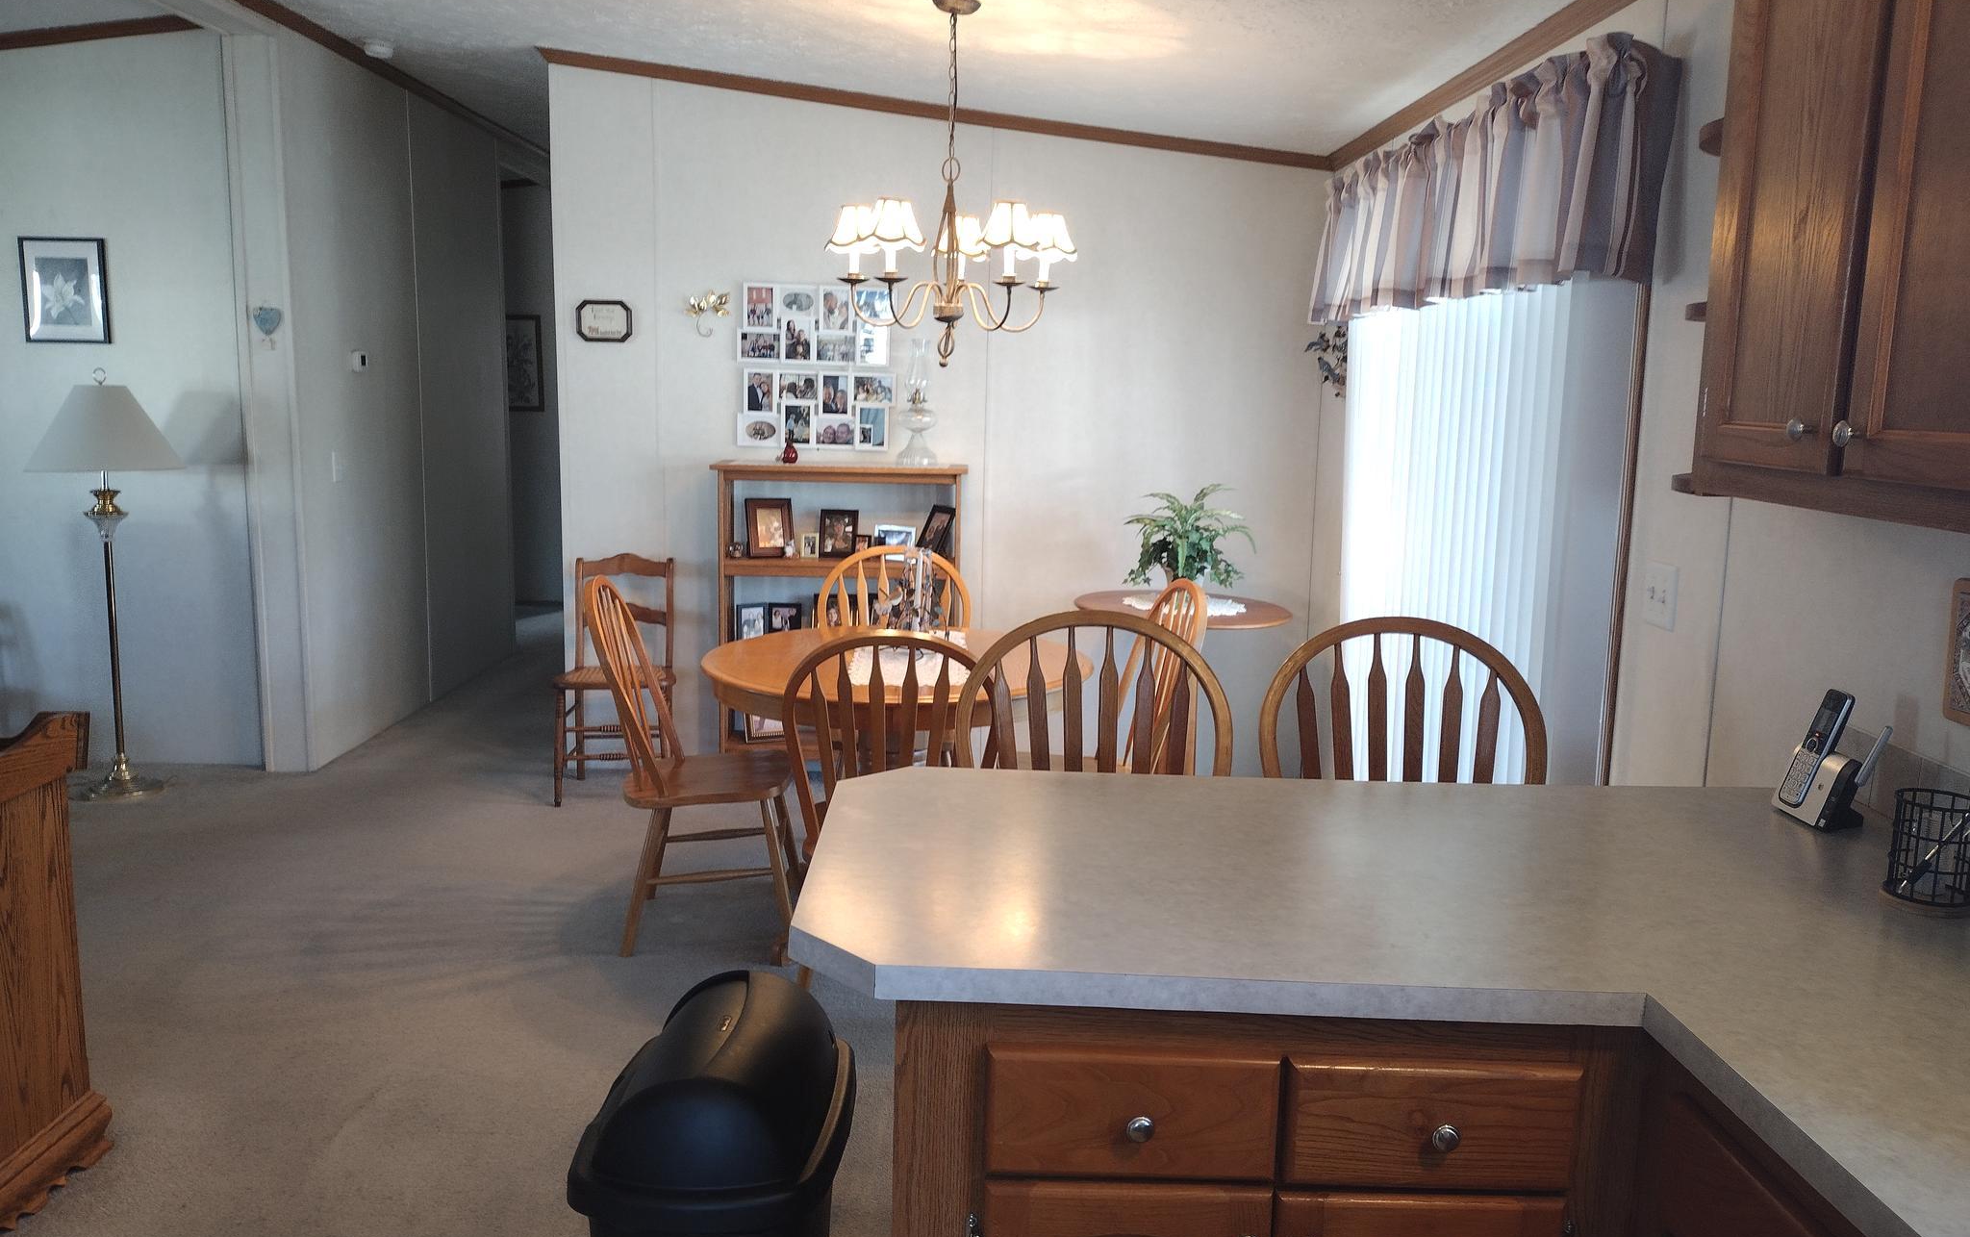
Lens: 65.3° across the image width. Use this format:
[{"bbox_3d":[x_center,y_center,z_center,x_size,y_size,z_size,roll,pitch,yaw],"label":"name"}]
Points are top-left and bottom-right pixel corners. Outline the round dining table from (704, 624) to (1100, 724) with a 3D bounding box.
[{"bbox_3d":[-0.253,0.497,4.387,1.120,0.760,1.130,1,8,0],"label":"round dining table"}]

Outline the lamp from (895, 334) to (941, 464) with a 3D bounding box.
[{"bbox_3d":[-0.254,-0.819,5.799,0.170,0.485,0.170,1,8,-1],"label":"lamp"}]

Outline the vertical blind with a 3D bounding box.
[{"bbox_3d":[1.255,-0.113,4.255,0.090,2.020,2.150,1,8,-1],"label":"vertical blind"}]

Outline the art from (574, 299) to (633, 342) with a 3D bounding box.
[{"bbox_3d":[-1.376,-1.076,5.554,0.205,0.148,0.020,1,9,-1],"label":"art"}]

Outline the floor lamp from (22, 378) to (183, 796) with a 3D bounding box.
[{"bbox_3d":[-3.160,-0.124,5.562,0.550,1.540,0.550,1,8,-1],"label":"floor lamp"}]

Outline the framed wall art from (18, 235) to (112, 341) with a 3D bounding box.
[{"bbox_3d":[-3.458,-1.231,5.781,0.322,0.390,0.025,1,8,-1],"label":"framed wall art"}]

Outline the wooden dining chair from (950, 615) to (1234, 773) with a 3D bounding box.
[{"bbox_3d":[0.178,0.558,2.466,0.470,1.090,0.530,1,9,-1],"label":"wooden dining chair"}]

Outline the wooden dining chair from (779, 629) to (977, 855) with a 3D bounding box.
[{"bbox_3d":[-0.210,0.457,3.517,0.470,0.960,0.570,1,9,-1],"label":"wooden dining chair"}]

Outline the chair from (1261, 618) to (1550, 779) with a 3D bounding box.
[{"bbox_3d":[0.745,0.595,2.591,0.510,1.130,0.540,1,8,-1],"label":"chair"}]

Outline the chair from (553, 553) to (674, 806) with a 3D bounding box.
[{"bbox_3d":[-1.280,0.207,5.424,0.410,0.840,0.480,0,9,-5],"label":"chair"}]

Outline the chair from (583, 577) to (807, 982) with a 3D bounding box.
[{"bbox_3d":[-0.753,0.363,4.070,0.580,0.960,0.480,0,9,-4],"label":"chair"}]

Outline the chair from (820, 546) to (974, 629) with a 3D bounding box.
[{"bbox_3d":[-0.274,0.301,4.524,0.470,0.960,0.570,1,9,-3],"label":"chair"}]

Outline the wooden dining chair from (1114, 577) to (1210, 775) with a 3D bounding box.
[{"bbox_3d":[0.300,0.391,4.351,0.570,1.000,0.480,-1,9,-16],"label":"wooden dining chair"}]

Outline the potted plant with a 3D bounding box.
[{"bbox_3d":[0.693,-0.247,5.184,0.440,0.406,0.420,1,9,-1],"label":"potted plant"}]

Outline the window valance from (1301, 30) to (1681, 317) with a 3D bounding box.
[{"bbox_3d":[1.208,-1.075,4.125,0.140,0.490,2.520,1,9,-1],"label":"window valance"}]

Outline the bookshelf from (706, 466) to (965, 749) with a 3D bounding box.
[{"bbox_3d":[-0.553,0.031,5.889,0.945,1.230,0.300,1,8,-1],"label":"bookshelf"}]

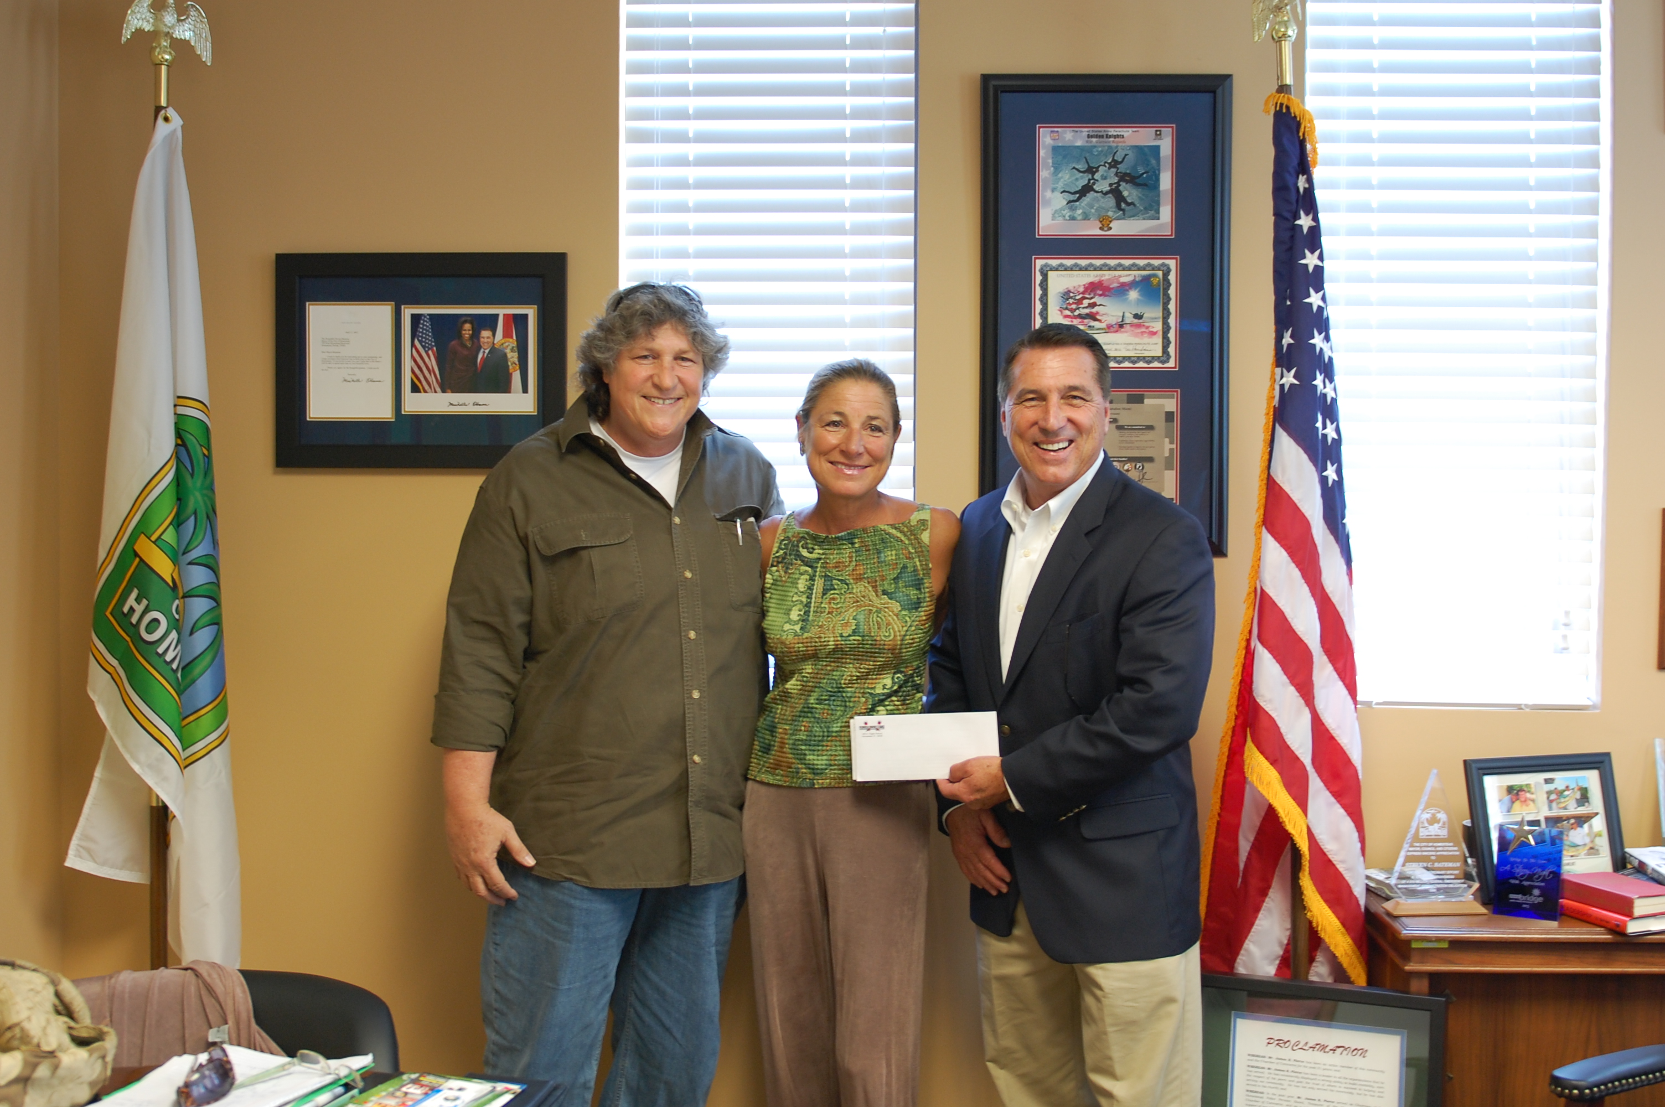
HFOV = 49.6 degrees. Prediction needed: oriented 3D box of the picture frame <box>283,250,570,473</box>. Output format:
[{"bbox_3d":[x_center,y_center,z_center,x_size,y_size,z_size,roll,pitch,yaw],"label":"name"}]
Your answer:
[{"bbox_3d":[-0.787,-0.369,3.450,0.557,0.412,0.028,0,1,2],"label":"picture frame"}]

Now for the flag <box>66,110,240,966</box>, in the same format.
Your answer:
[{"bbox_3d":[-1.180,-0.010,3.130,0.285,1.500,0.210,0,1,-6],"label":"flag"}]

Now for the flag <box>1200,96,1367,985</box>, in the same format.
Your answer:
[{"bbox_3d":[0.768,0.012,3.070,0.275,1.550,0.210,0,1,6],"label":"flag"}]

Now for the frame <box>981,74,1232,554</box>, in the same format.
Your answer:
[{"bbox_3d":[0.518,-0.450,3.425,0.474,0.915,0.030,0,1,2],"label":"frame"}]

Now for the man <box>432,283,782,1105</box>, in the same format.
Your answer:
[{"bbox_3d":[-0.340,0.472,2.880,0.610,1.800,0.410,0,1,-28],"label":"man"}]

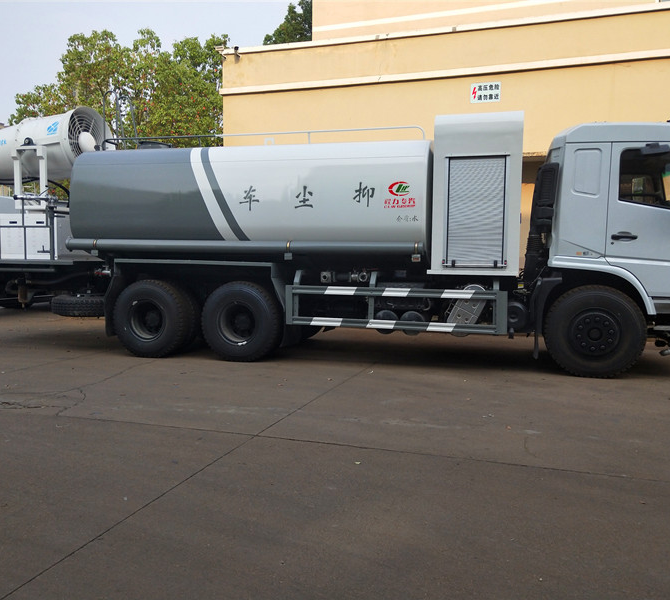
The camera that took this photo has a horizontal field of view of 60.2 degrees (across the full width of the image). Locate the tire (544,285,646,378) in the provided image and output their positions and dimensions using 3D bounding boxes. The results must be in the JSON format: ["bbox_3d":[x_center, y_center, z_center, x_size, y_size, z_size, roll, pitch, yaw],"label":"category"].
[{"bbox_3d":[3.023,0.401,6.740,1.070,1.070,0.290,2,5,13],"label":"tire"}]

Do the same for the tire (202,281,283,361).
[{"bbox_3d":[-1.223,0.277,7.678,1.070,1.070,0.290,2,5,13],"label":"tire"}]

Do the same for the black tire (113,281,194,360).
[{"bbox_3d":[-2.536,0.237,7.990,1.070,1.070,0.290,2,5,13],"label":"black tire"}]

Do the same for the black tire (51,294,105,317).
[{"bbox_3d":[-4.031,0.090,9.426,1.070,0.280,1.070,2,5,13],"label":"black tire"}]

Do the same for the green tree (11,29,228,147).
[{"bbox_3d":[-6.569,-4.112,17.836,6.300,8.008,5.800,2,5,13],"label":"green tree"}]

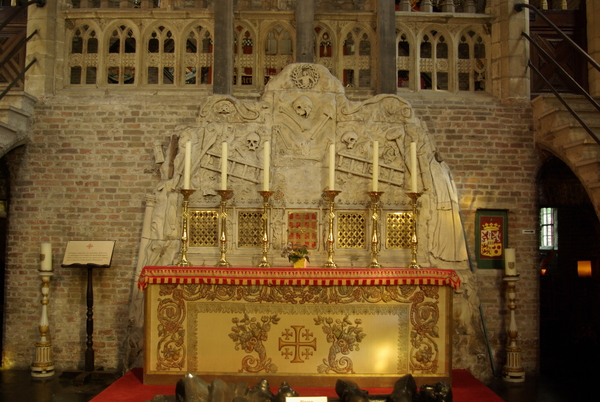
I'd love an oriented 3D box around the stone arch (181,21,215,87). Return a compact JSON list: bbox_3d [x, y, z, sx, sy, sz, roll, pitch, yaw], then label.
[{"bbox_3d":[-1.149,-1.663,6.902,0.407,0.779,0.200,1,-5,0],"label":"stone arch"}]

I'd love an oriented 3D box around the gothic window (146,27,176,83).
[{"bbox_3d":[-1.480,-1.559,6.444,0.325,0.641,0.150,1,-4,2],"label":"gothic window"}]

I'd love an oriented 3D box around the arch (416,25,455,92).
[{"bbox_3d":[1.429,-1.505,6.338,0.398,0.733,0.180,1,-4,2],"label":"arch"}]

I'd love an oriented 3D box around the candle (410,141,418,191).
[{"bbox_3d":[1.102,-0.318,5.805,0.046,0.494,0.046,1,-5,0],"label":"candle"}]

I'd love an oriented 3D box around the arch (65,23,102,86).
[{"bbox_3d":[-2.322,-1.580,6.475,0.393,0.727,0.180,1,-4,2],"label":"arch"}]

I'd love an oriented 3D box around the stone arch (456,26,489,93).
[{"bbox_3d":[1.843,-1.520,6.401,0.373,0.742,0.200,1,-5,0],"label":"stone arch"}]

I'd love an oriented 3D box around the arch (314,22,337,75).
[{"bbox_3d":[0.213,-1.557,6.403,0.373,0.731,0.200,1,-5,0],"label":"arch"}]

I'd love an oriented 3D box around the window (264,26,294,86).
[{"bbox_3d":[-0.238,-1.660,6.903,0.419,0.750,0.200,1,-5,0],"label":"window"}]

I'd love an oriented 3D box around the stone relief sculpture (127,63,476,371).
[{"bbox_3d":[0.015,0.135,6.031,3.513,3.114,0.350,1,-4,2],"label":"stone relief sculpture"}]

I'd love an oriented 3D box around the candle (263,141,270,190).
[{"bbox_3d":[-0.320,-0.332,5.805,0.046,0.489,0.046,1,-5,0],"label":"candle"}]

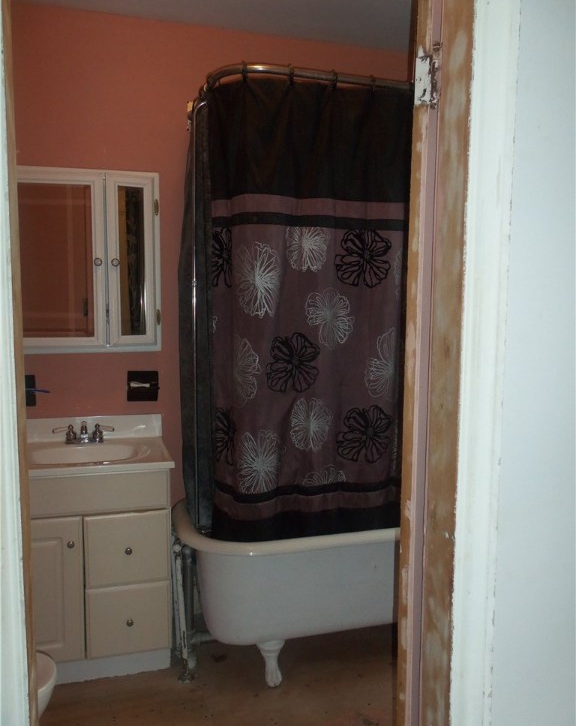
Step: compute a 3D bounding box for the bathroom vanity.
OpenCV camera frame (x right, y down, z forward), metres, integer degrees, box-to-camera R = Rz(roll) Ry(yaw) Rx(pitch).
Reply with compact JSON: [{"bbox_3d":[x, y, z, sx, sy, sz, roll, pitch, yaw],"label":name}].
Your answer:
[{"bbox_3d":[-0.782,0.679,2.397,0.636,0.875,0.491,-1,5,-16],"label":"bathroom vanity"}]

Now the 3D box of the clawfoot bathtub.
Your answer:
[{"bbox_3d":[0.297,0.835,2.548,1.515,0.550,0.757,-1,5,-16],"label":"clawfoot bathtub"}]

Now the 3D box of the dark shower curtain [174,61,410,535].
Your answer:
[{"bbox_3d":[0.221,-0.062,2.444,1.222,1.768,0.636,-1,5,-16],"label":"dark shower curtain"}]

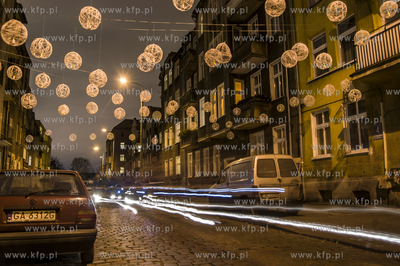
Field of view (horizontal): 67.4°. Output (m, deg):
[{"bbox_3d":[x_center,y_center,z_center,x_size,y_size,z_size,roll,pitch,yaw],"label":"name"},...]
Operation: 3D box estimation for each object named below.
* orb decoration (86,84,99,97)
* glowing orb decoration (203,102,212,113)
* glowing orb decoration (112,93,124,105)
[{"bbox_3d":[-3.527,-1.385,9.834,0.420,0.420,0.420,3,-10,-20],"label":"orb decoration"},{"bbox_3d":[0.373,-1.146,13.470,0.400,0.400,0.400,3,-10,-20],"label":"glowing orb decoration"},{"bbox_3d":[-3.260,-1.340,11.885,0.460,0.460,0.460,-1,-10,0],"label":"glowing orb decoration"}]

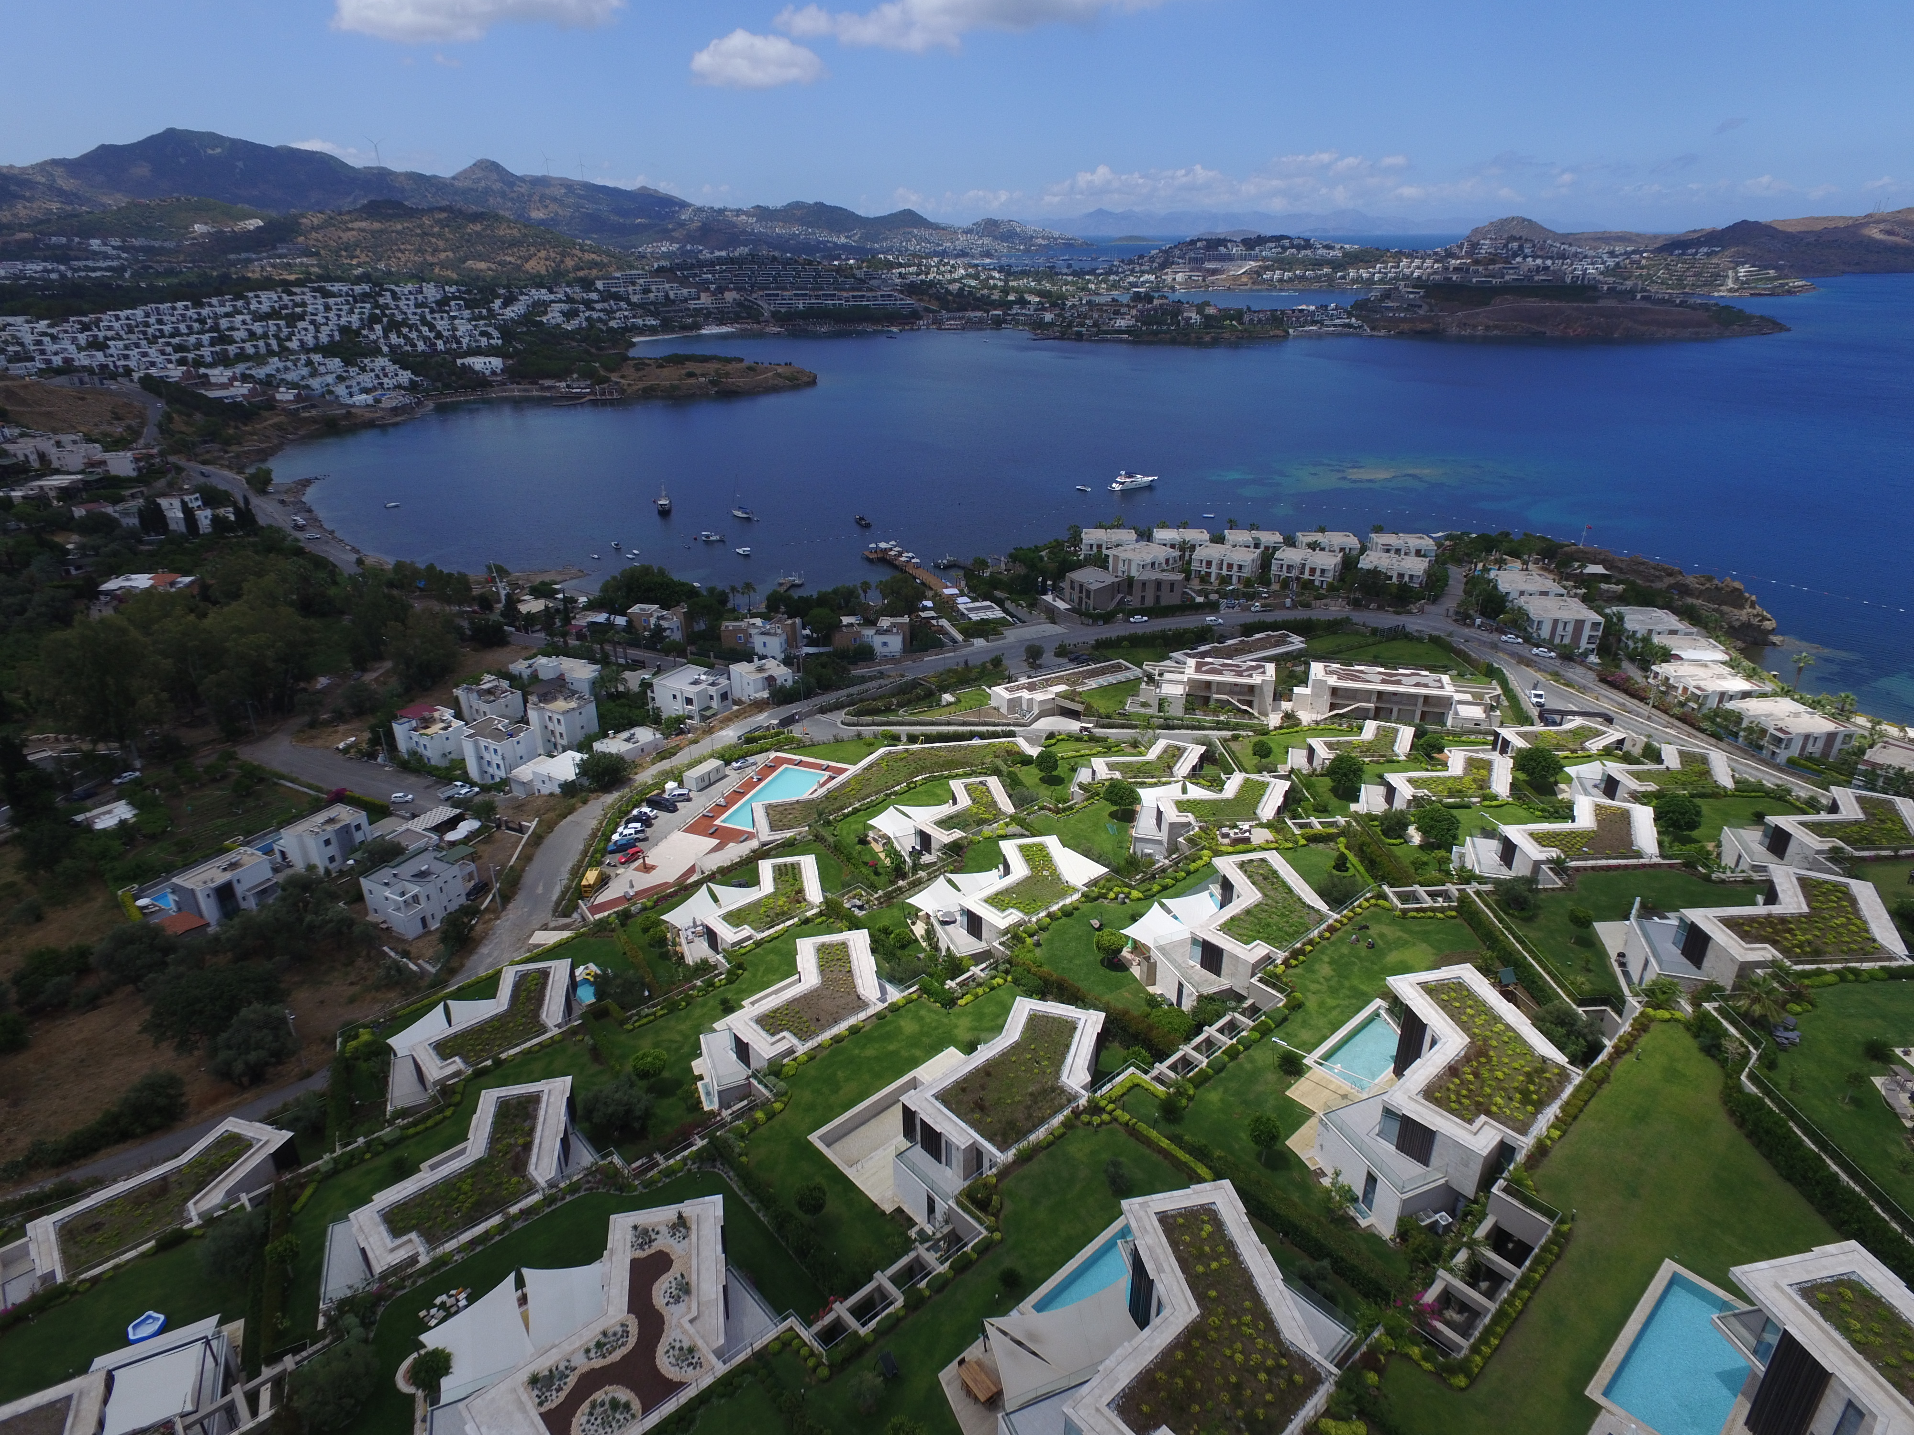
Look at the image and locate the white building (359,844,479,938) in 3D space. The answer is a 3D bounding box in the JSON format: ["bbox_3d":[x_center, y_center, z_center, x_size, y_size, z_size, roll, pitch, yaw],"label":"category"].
[{"bbox_3d":[-72.900,23.380,150.550,8.500,6.500,10.800,15,28,30],"label":"white building"}]

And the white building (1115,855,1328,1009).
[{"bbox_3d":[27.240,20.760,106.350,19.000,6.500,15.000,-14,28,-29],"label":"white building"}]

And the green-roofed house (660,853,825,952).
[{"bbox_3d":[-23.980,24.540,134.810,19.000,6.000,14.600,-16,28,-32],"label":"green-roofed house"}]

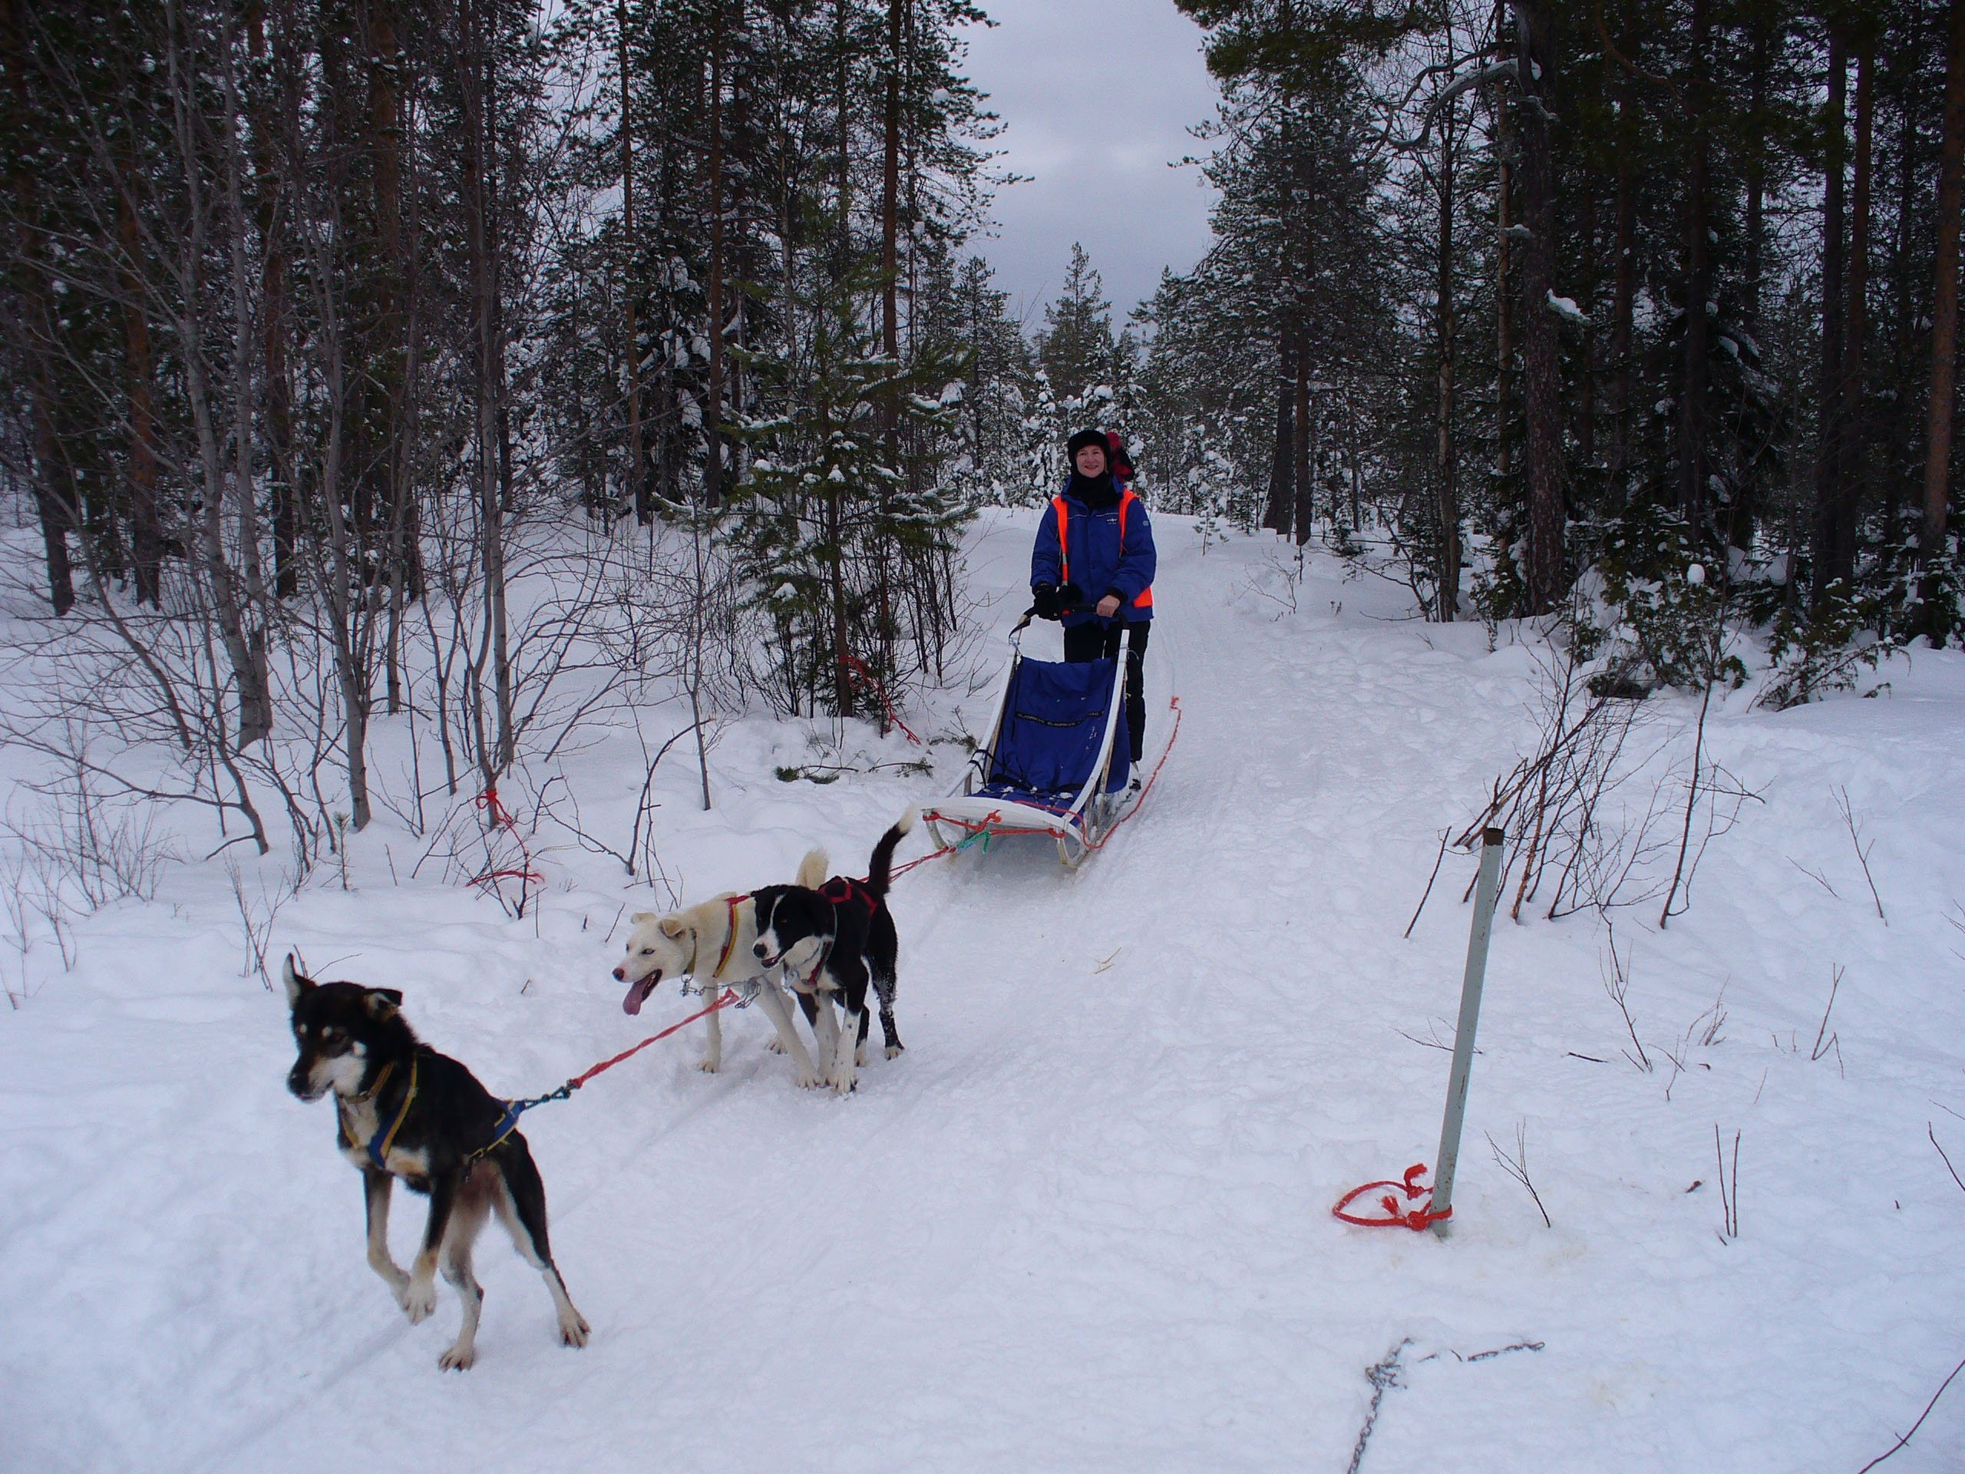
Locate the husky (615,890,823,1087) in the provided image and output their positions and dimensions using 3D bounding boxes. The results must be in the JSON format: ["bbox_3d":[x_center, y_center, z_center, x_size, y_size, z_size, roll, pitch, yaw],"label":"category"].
[{"bbox_3d":[-0.675,0.644,5.983,0.340,0.580,0.780,4,9,32],"label":"husky"}]

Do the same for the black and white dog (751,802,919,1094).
[{"bbox_3d":[-0.405,0.598,5.957,0.320,0.670,0.780,1,8,18],"label":"black and white dog"}]

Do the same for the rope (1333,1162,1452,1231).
[{"bbox_3d":[0.934,1.032,4.815,0.260,0.080,0.260,0,8,10],"label":"rope"}]

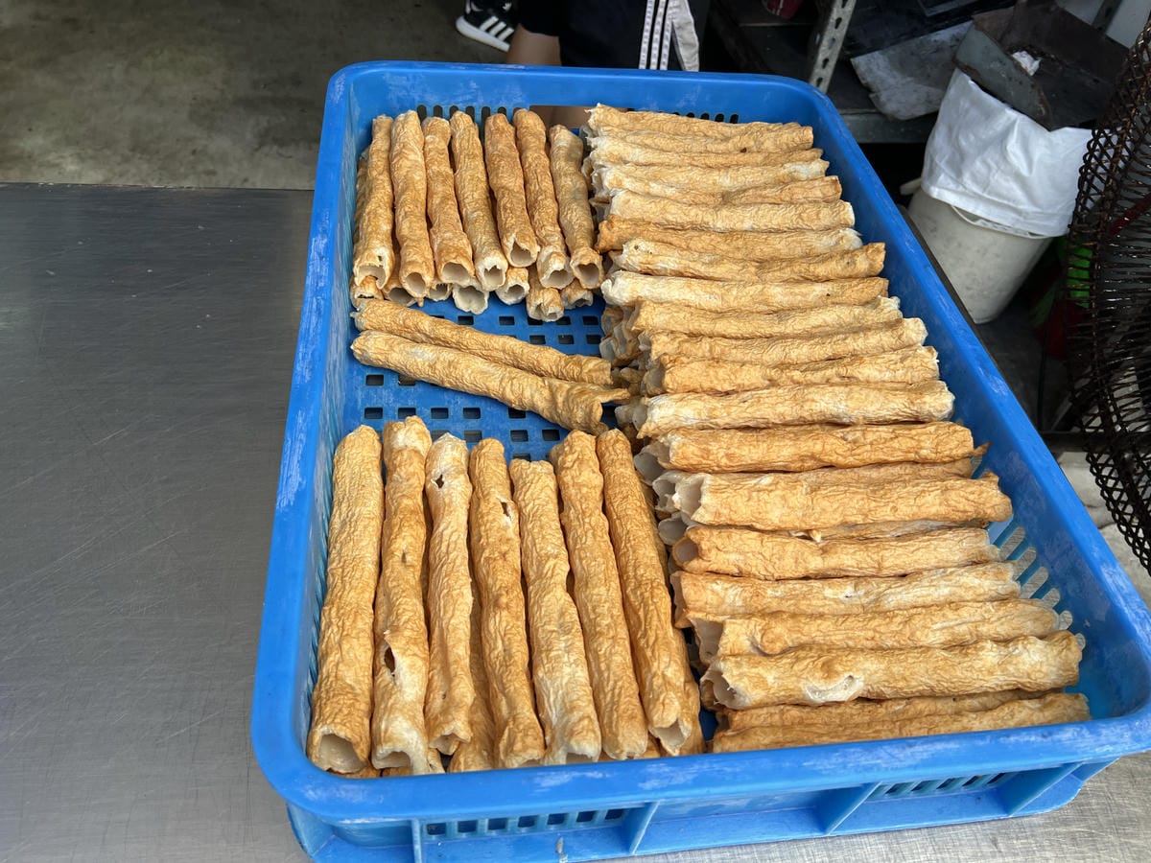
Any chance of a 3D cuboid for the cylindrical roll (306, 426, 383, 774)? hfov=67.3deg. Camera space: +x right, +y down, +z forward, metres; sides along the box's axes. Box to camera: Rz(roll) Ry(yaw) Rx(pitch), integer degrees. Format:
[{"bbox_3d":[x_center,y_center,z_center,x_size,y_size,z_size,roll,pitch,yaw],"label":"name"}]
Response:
[{"bbox_3d":[-0.122,0.080,0.474,0.029,0.028,0.200,0,48,-9],"label":"cylindrical roll"}]

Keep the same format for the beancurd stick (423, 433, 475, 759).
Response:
[{"bbox_3d":[-0.072,0.083,0.492,0.028,0.028,0.192,0,50,-8],"label":"beancurd stick"}]

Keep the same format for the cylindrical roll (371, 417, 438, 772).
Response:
[{"bbox_3d":[-0.093,0.079,0.480,0.027,0.027,0.208,-1,48,-9],"label":"cylindrical roll"}]

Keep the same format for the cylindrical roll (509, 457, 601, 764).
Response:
[{"bbox_3d":[-0.015,0.095,0.503,0.027,0.027,0.187,-3,50,-10],"label":"cylindrical roll"}]

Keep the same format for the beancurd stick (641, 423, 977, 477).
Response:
[{"bbox_3d":[0.152,0.011,0.561,0.219,0.027,0.027,-1,50,-9],"label":"beancurd stick"}]

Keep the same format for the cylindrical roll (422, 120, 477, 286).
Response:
[{"bbox_3d":[-0.106,-0.196,0.710,0.027,0.027,0.206,-4,50,-11],"label":"cylindrical roll"}]

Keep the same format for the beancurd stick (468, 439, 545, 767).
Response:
[{"bbox_3d":[-0.039,0.085,0.484,0.026,0.026,0.192,-3,50,-11],"label":"beancurd stick"}]

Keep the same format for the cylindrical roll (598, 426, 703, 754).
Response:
[{"bbox_3d":[0.038,0.081,0.493,0.027,0.027,0.198,0,48,-9],"label":"cylindrical roll"}]

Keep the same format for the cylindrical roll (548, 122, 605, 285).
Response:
[{"bbox_3d":[0.000,-0.200,0.746,0.025,0.025,0.197,0,51,-9],"label":"cylindrical roll"}]

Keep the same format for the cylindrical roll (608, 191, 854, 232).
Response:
[{"bbox_3d":[0.132,-0.183,0.720,0.204,0.027,0.027,-2,48,-10],"label":"cylindrical roll"}]

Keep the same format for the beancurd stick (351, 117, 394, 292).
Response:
[{"bbox_3d":[-0.165,-0.196,0.718,0.027,0.027,0.200,0,51,-9],"label":"beancurd stick"}]

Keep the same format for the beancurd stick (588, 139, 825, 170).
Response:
[{"bbox_3d":[0.118,-0.249,0.778,0.213,0.026,0.026,0,50,-8],"label":"beancurd stick"}]

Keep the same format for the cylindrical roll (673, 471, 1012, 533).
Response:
[{"bbox_3d":[0.164,0.044,0.532,0.204,0.033,0.034,0,49,-7],"label":"cylindrical roll"}]

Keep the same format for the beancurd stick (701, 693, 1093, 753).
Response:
[{"bbox_3d":[0.171,0.156,0.448,0.204,0.025,0.025,-2,50,-9],"label":"beancurd stick"}]

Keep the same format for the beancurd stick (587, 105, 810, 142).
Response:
[{"bbox_3d":[0.118,-0.294,0.826,0.210,0.025,0.026,2,49,-6],"label":"beancurd stick"}]

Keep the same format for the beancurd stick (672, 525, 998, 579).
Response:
[{"bbox_3d":[0.157,0.073,0.519,0.194,0.027,0.027,1,48,-8],"label":"beancurd stick"}]

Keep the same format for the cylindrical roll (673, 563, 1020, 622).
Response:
[{"bbox_3d":[0.157,0.090,0.493,0.204,0.025,0.025,-2,50,-9],"label":"cylindrical roll"}]

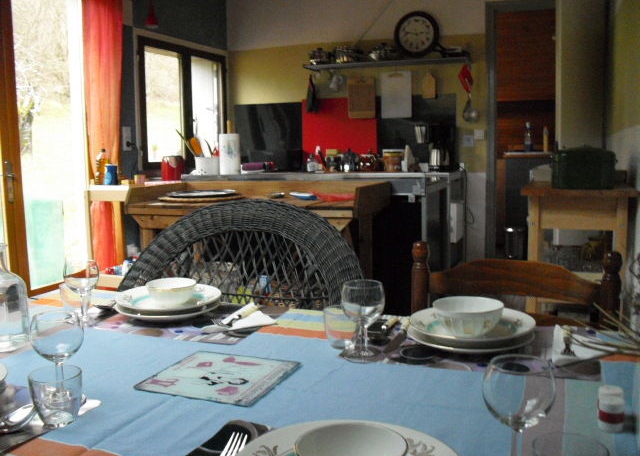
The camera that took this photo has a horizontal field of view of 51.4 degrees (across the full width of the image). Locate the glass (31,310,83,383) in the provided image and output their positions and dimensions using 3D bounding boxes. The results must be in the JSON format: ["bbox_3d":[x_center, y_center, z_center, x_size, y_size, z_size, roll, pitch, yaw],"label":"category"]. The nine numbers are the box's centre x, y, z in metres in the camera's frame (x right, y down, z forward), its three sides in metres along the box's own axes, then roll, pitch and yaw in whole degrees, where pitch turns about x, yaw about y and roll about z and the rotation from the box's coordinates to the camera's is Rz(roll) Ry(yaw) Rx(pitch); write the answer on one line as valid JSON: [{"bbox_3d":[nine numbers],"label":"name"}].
[{"bbox_3d":[-0.387,0.195,0.988,0.078,0.131,0.078,-1,7,0],"label":"glass"}]

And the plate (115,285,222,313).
[{"bbox_3d":[-0.336,0.172,1.497,0.232,0.035,0.232,-1,7,0],"label":"plate"}]

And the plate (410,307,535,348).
[{"bbox_3d":[0.288,0.196,1.261,0.233,0.035,0.233,-1,7,0],"label":"plate"}]

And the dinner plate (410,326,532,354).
[{"bbox_3d":[0.283,0.209,1.253,0.235,0.023,0.235,-1,7,0],"label":"dinner plate"}]

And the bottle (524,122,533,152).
[{"bbox_3d":[2.099,-0.908,6.700,0.076,0.297,0.076,-1,7,0],"label":"bottle"}]

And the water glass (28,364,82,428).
[{"bbox_3d":[-0.375,0.242,0.951,0.071,0.072,0.071,-1,7,0],"label":"water glass"}]

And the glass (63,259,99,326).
[{"bbox_3d":[-0.528,0.143,1.478,0.074,0.138,0.074,-1,7,0],"label":"glass"}]

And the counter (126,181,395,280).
[{"bbox_3d":[-0.379,0.153,4.318,1.520,0.873,0.770,2,8,20],"label":"counter"}]

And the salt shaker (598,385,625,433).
[{"bbox_3d":[0.396,0.244,0.902,0.032,0.057,0.032,-1,7,0],"label":"salt shaker"}]

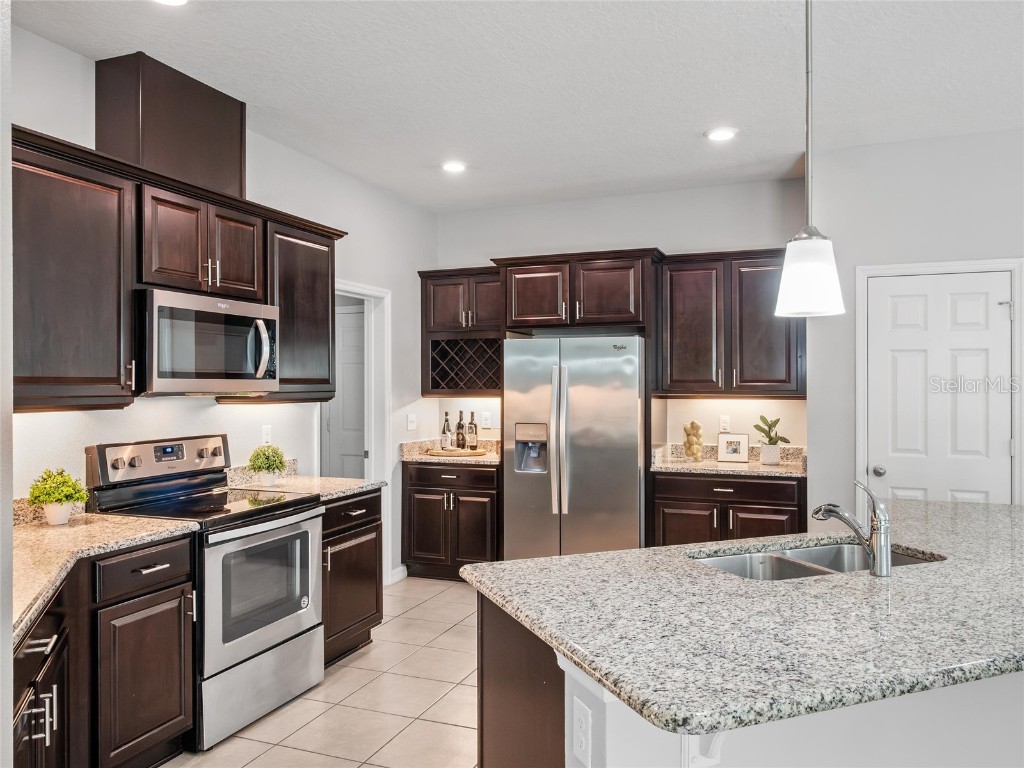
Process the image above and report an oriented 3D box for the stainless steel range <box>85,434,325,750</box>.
[{"bbox_3d":[-1.330,0.853,3.458,0.675,1.190,0.762,0,0,21],"label":"stainless steel range"}]

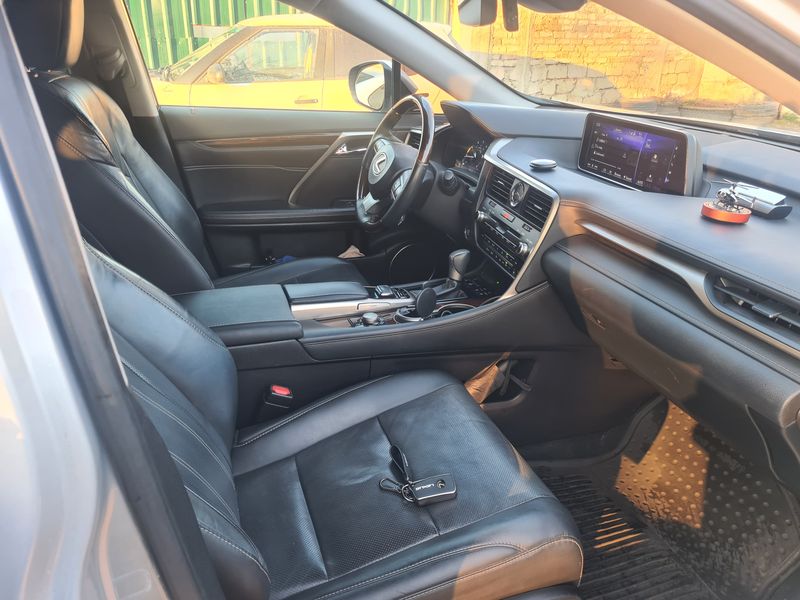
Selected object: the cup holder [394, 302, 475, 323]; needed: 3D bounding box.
[{"bbox_3d":[0.075,0.054,1.300,0.190,0.060,0.095,-6,24,-20],"label":"cup holder"}]

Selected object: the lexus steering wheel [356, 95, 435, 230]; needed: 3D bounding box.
[{"bbox_3d":[-0.016,-0.356,1.565,0.095,0.365,0.365,16,27,-28],"label":"lexus steering wheel"}]

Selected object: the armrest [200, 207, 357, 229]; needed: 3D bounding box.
[{"bbox_3d":[-0.341,-0.247,1.807,0.500,0.060,0.085,-6,24,-20],"label":"armrest"}]

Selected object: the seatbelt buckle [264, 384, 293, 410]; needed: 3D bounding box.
[{"bbox_3d":[-0.225,0.185,1.109,0.048,0.050,0.032,15,16,-27],"label":"seatbelt buckle"}]

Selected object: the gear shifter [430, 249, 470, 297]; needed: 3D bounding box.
[{"bbox_3d":[0.116,-0.060,1.367,0.080,0.105,0.060,-6,24,-20],"label":"gear shifter"}]

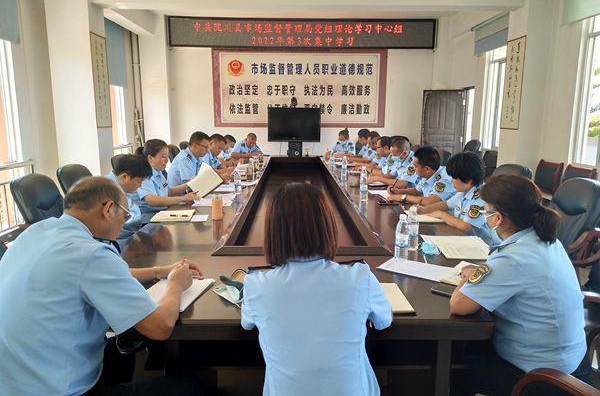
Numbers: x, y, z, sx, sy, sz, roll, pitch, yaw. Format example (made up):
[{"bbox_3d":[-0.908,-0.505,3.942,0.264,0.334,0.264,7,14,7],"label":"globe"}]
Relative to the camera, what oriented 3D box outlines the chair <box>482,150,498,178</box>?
[{"bbox_3d":[2.981,-0.269,7.285,0.600,0.905,0.580,-4,11,-22],"label":"chair"}]

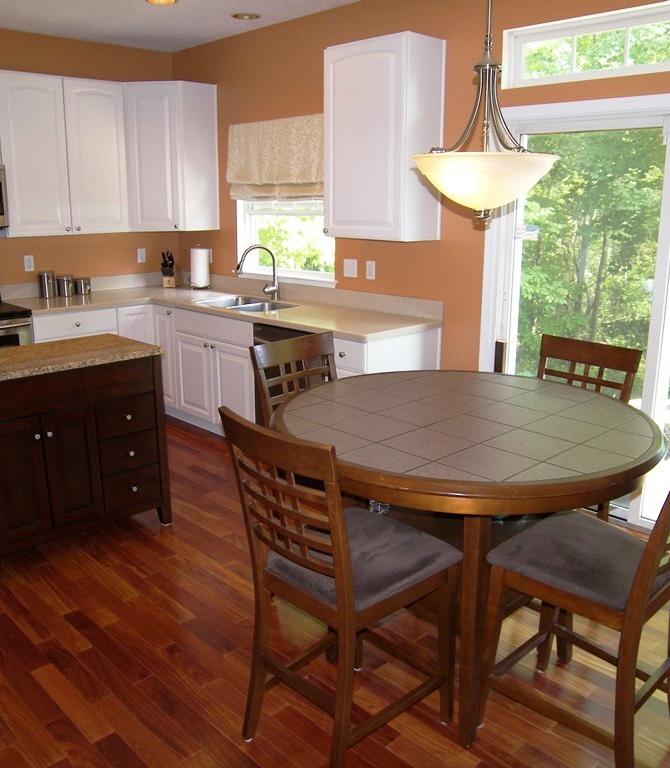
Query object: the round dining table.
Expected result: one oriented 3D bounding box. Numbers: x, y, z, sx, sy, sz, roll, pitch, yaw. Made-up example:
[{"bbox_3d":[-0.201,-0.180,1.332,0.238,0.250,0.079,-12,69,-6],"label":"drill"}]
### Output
[{"bbox_3d":[0.413,0.552,2.448,1.210,0.936,1.210,0,15,0],"label":"round dining table"}]

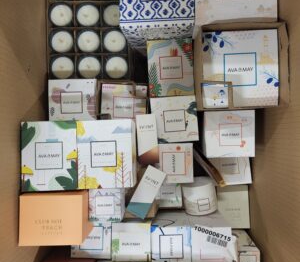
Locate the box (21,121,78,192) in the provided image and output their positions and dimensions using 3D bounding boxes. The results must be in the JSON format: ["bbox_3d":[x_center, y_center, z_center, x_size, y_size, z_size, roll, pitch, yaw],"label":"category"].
[{"bbox_3d":[-0.142,0.036,0.466,0.079,0.079,0.097,-1,90,1],"label":"box"}]

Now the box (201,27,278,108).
[{"bbox_3d":[0.143,-0.096,0.531,0.119,0.125,0.119,-2,90,1],"label":"box"}]

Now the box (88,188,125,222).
[{"bbox_3d":[-0.071,0.118,0.511,0.051,0.062,0.051,0,90,1],"label":"box"}]

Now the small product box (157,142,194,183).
[{"bbox_3d":[0.041,0.052,0.528,0.064,0.072,0.065,0,90,1],"label":"small product box"}]

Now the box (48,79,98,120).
[{"bbox_3d":[-0.131,-0.048,0.560,0.081,0.092,0.081,-1,90,1],"label":"box"}]

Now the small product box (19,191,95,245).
[{"bbox_3d":[-0.138,0.125,0.458,0.088,0.076,0.069,0,90,1],"label":"small product box"}]

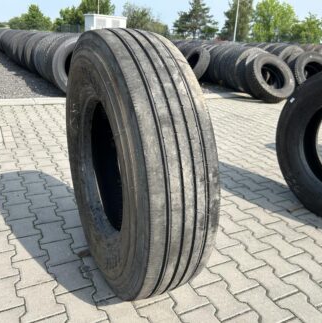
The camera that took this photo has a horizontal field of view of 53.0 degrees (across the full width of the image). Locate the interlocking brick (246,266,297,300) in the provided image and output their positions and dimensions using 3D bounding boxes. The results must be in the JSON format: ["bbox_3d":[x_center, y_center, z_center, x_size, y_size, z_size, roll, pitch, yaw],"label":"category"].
[{"bbox_3d":[0.511,0.593,1.522,0.162,0.070,0.198,-7,22,-27],"label":"interlocking brick"}]

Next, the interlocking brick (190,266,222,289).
[{"bbox_3d":[0.168,0.556,1.556,0.161,0.070,0.198,-7,22,-27],"label":"interlocking brick"}]

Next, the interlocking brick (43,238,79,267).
[{"bbox_3d":[-0.511,0.486,1.639,0.162,0.070,0.198,-7,22,-27],"label":"interlocking brick"}]

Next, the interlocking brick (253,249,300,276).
[{"bbox_3d":[0.590,0.545,1.668,0.162,0.070,0.198,-7,22,-27],"label":"interlocking brick"}]

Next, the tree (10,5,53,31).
[{"bbox_3d":[-15.265,-16.300,37.921,5.200,4.200,4.800,-4,22,-20],"label":"tree"}]

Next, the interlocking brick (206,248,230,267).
[{"bbox_3d":[0.249,0.510,1.707,0.162,0.070,0.198,-7,22,-27],"label":"interlocking brick"}]

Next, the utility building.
[{"bbox_3d":[-4.524,-10.584,26.486,2.833,2.420,1.650,-12,26,-35],"label":"utility building"}]

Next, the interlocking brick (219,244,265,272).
[{"bbox_3d":[0.416,0.526,1.683,0.161,0.070,0.198,-7,22,-27],"label":"interlocking brick"}]

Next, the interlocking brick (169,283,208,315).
[{"bbox_3d":[0.090,0.603,1.411,0.161,0.070,0.198,-7,22,-27],"label":"interlocking brick"}]

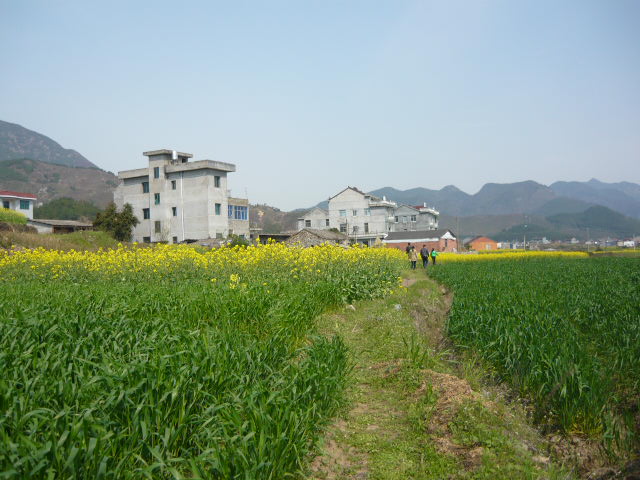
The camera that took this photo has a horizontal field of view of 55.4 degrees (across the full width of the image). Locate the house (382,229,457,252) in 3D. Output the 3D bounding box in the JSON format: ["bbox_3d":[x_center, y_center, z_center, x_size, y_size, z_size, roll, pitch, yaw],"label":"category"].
[{"bbox_3d":[19.100,0.450,118.000,4.700,4.300,17.500,0,-1,-31],"label":"house"}]

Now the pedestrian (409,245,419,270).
[{"bbox_3d":[6.430,1.250,41.800,0.570,1.600,0.420,-1,-1,9],"label":"pedestrian"}]

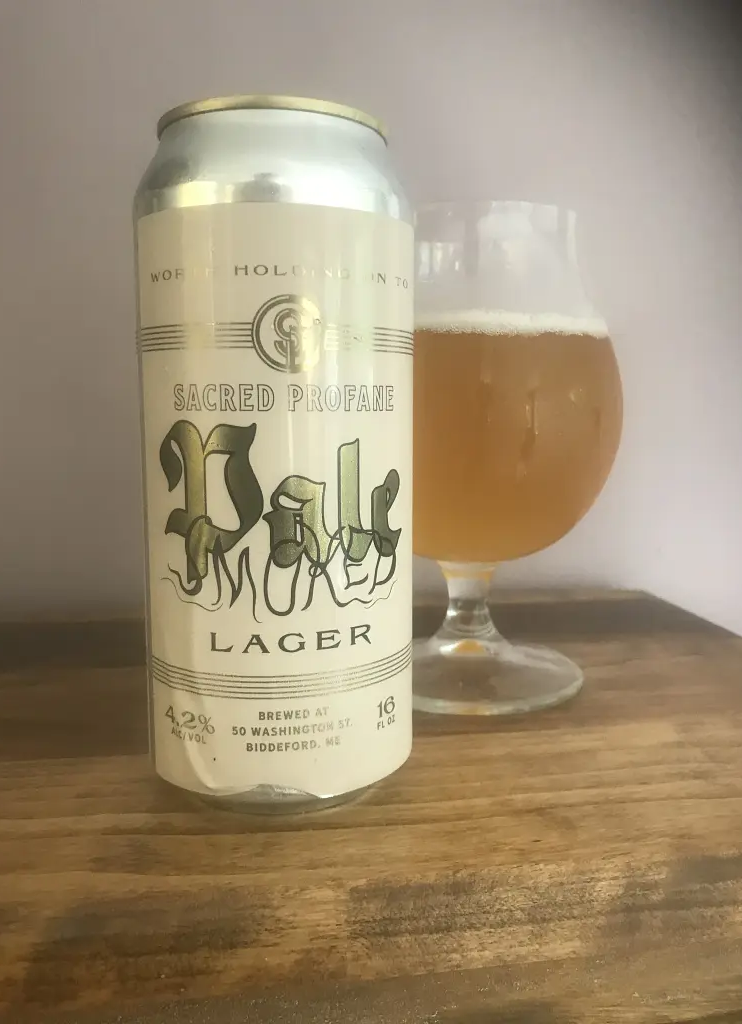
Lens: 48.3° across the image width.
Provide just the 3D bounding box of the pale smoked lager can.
[{"bbox_3d":[-0.023,-0.011,0.206,0.066,0.158,0.066,0,7,0],"label":"pale smoked lager can"}]

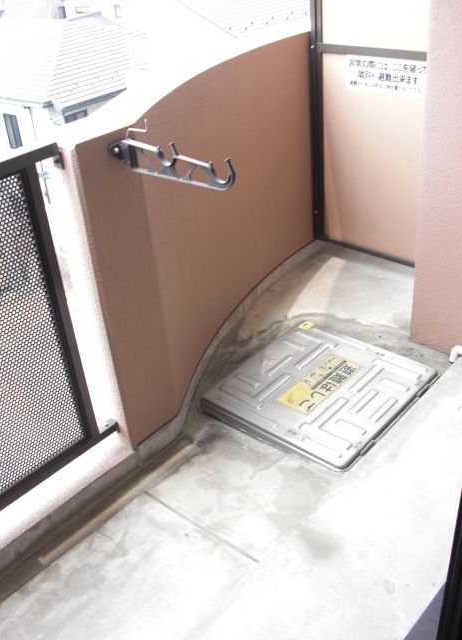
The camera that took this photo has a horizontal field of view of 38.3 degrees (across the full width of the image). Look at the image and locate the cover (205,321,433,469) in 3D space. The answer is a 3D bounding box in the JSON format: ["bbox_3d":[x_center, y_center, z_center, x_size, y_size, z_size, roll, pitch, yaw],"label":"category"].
[{"bbox_3d":[0.354,0.279,2.660,0.675,0.050,0.670,21,41,38],"label":"cover"}]

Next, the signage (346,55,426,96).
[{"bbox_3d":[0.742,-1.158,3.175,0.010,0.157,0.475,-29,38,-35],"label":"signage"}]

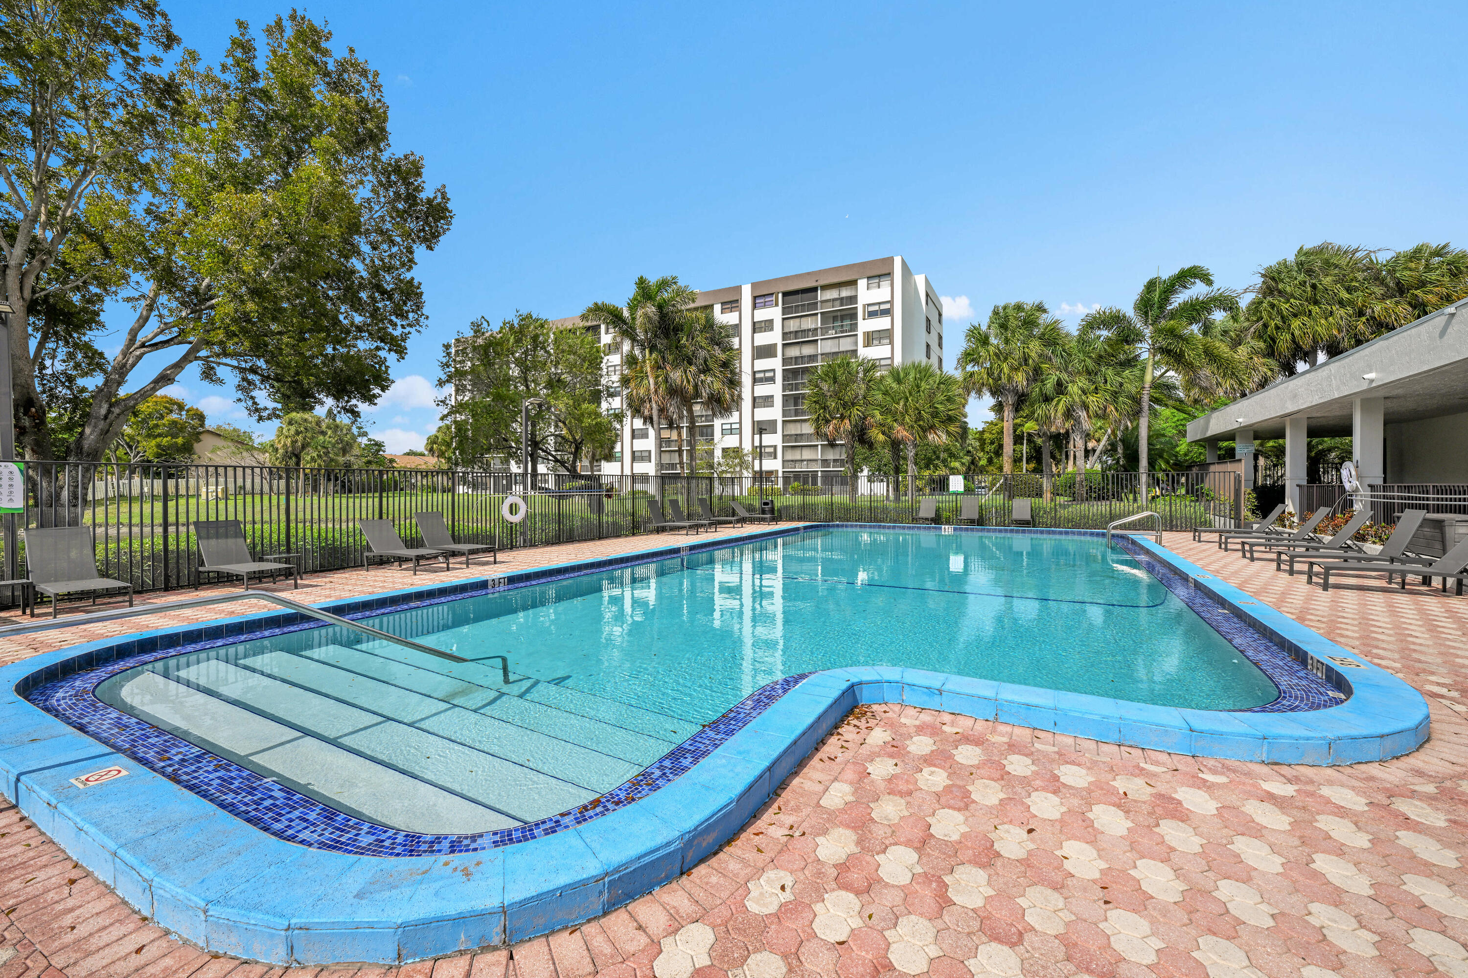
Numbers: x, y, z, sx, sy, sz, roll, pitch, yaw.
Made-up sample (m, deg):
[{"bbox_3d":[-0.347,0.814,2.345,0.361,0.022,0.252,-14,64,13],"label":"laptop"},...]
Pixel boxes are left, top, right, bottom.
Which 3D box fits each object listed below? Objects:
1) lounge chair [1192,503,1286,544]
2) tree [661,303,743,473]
[{"bbox_3d":[12.320,0.850,13.840,1.680,0.940,0.630,0,0,30],"label":"lounge chair"},{"bbox_3d":[-1.900,-4.770,33.000,4.500,11.600,4.500,0,0,0],"label":"tree"}]

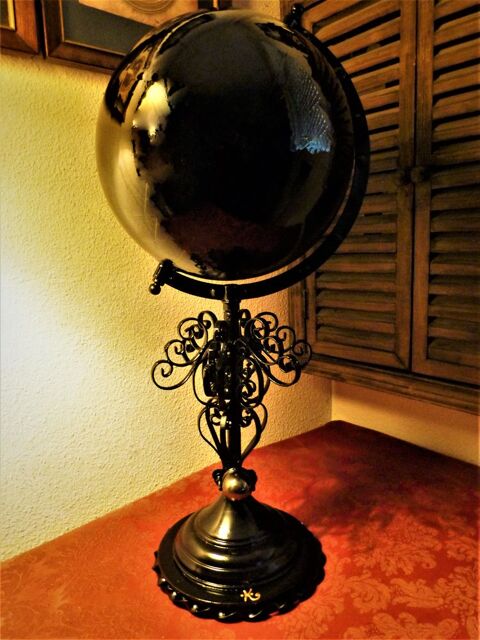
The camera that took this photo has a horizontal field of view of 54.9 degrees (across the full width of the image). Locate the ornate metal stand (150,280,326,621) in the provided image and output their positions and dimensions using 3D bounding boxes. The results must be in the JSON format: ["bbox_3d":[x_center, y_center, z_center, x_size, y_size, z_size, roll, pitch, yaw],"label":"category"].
[{"bbox_3d":[-0.007,0.151,0.644,0.248,0.403,0.248,-3,9,-5],"label":"ornate metal stand"}]

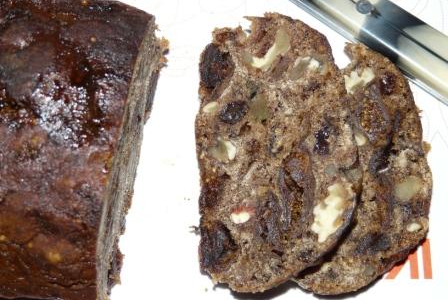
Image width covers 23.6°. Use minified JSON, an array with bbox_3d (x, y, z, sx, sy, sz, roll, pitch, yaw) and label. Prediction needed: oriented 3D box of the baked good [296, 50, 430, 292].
[{"bbox_3d":[0.060,0.009,0.465,0.064,0.011,0.109,5,85,0],"label":"baked good"}]

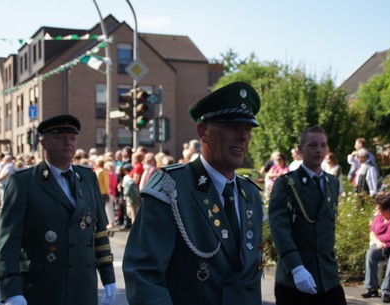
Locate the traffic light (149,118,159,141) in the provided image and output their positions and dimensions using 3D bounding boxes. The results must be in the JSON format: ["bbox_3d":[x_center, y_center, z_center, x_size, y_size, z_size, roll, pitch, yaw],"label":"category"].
[{"bbox_3d":[-1.551,-0.881,25.400,0.360,0.900,0.300,0,0,-23],"label":"traffic light"}]

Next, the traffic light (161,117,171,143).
[{"bbox_3d":[-1.091,-0.881,25.400,0.300,0.940,0.340,0,0,-23],"label":"traffic light"}]

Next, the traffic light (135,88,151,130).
[{"bbox_3d":[-1.219,-1.018,15.700,0.300,0.950,0.360,0,0,-23],"label":"traffic light"}]

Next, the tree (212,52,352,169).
[{"bbox_3d":[3.298,-0.820,25.000,4.800,5.200,4.400,0,0,0],"label":"tree"}]

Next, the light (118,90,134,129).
[{"bbox_3d":[-1.633,-1.018,15.700,0.360,0.930,0.300,0,0,-23],"label":"light"}]

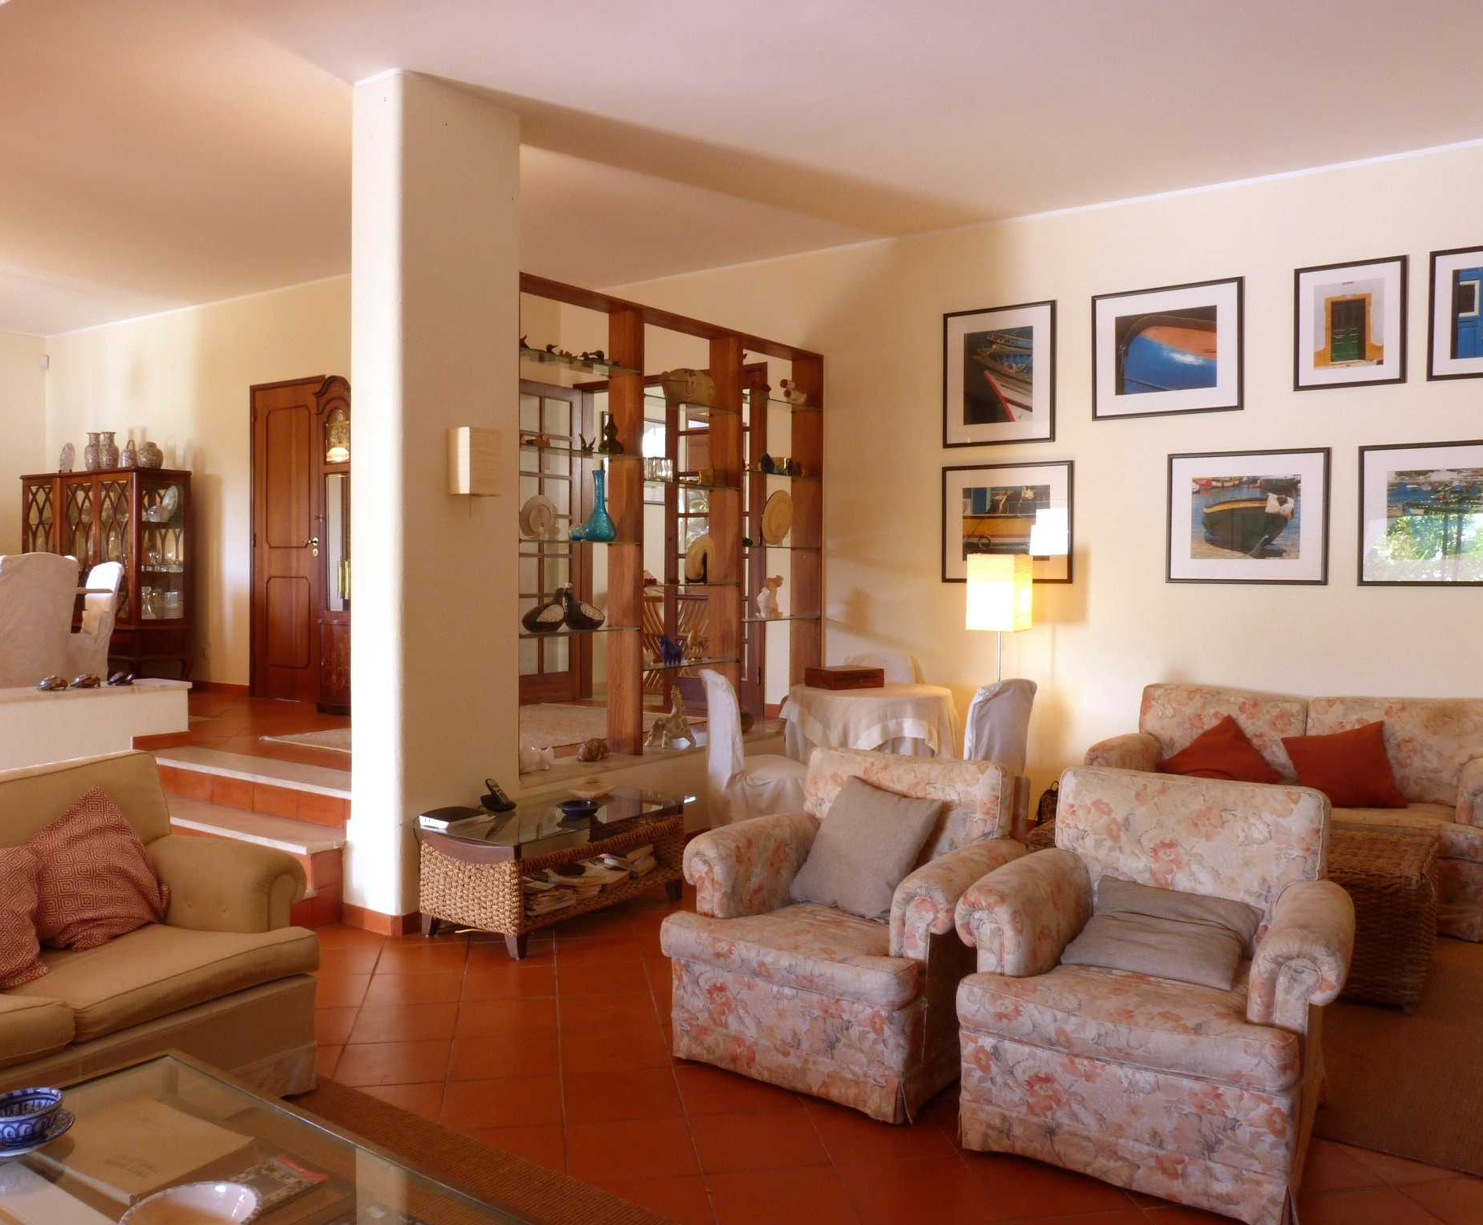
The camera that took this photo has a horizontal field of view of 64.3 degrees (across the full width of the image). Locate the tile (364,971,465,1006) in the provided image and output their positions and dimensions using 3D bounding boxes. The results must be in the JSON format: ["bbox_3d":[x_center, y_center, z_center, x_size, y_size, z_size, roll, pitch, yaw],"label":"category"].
[{"bbox_3d":[-1.078,1.239,3.889,0.300,0.012,0.305,0,2,-10],"label":"tile"}]

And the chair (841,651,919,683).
[{"bbox_3d":[0.664,0.682,6.263,0.460,0.915,0.540,2,3,30],"label":"chair"}]

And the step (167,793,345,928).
[{"bbox_3d":[-2.303,1.008,5.046,1.870,0.314,0.308,2,3,35],"label":"step"}]

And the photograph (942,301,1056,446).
[{"bbox_3d":[1.361,-1.253,6.267,0.630,0.725,0.022,2,3,35],"label":"photograph"}]

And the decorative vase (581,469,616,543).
[{"bbox_3d":[-0.643,-0.490,5.375,0.145,0.328,0.145,0,2,0],"label":"decorative vase"}]

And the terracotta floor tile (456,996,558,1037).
[{"bbox_3d":[-0.714,1.242,3.604,0.302,0.015,0.298,0,2,-10],"label":"terracotta floor tile"}]

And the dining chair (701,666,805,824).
[{"bbox_3d":[0.098,0.721,5.538,0.520,0.915,0.450,0,2,-18],"label":"dining chair"}]

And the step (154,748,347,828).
[{"bbox_3d":[-2.125,0.769,5.266,1.750,0.165,0.330,2,3,35],"label":"step"}]

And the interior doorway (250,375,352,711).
[{"bbox_3d":[-2.980,-0.470,7.816,0.866,2.109,0.120,2,3,35],"label":"interior doorway"}]

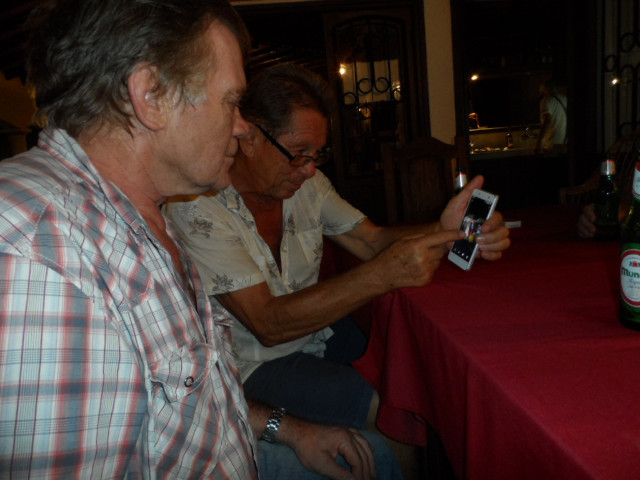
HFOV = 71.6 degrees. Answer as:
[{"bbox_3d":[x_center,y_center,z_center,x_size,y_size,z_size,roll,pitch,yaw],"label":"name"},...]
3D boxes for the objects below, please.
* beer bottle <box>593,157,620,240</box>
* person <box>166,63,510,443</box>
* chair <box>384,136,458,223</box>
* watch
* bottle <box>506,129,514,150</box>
[{"bbox_3d":[0.805,-0.122,1.240,0.062,0.233,0.062,-6,9,0],"label":"beer bottle"},{"bbox_3d":[0.005,0.270,0.960,0.700,1.220,0.550,1,11,35],"label":"person"},{"bbox_3d":[0.640,0.030,2.360,0.470,1.100,0.500,-6,9,0],"label":"chair"},{"bbox_3d":[-0.075,0.298,0.715,0.036,0.058,0.065,21,-25,12],"label":"watch"},{"bbox_3d":[2.104,-1.121,4.900,0.068,0.225,0.068,-6,9,0],"label":"bottle"}]

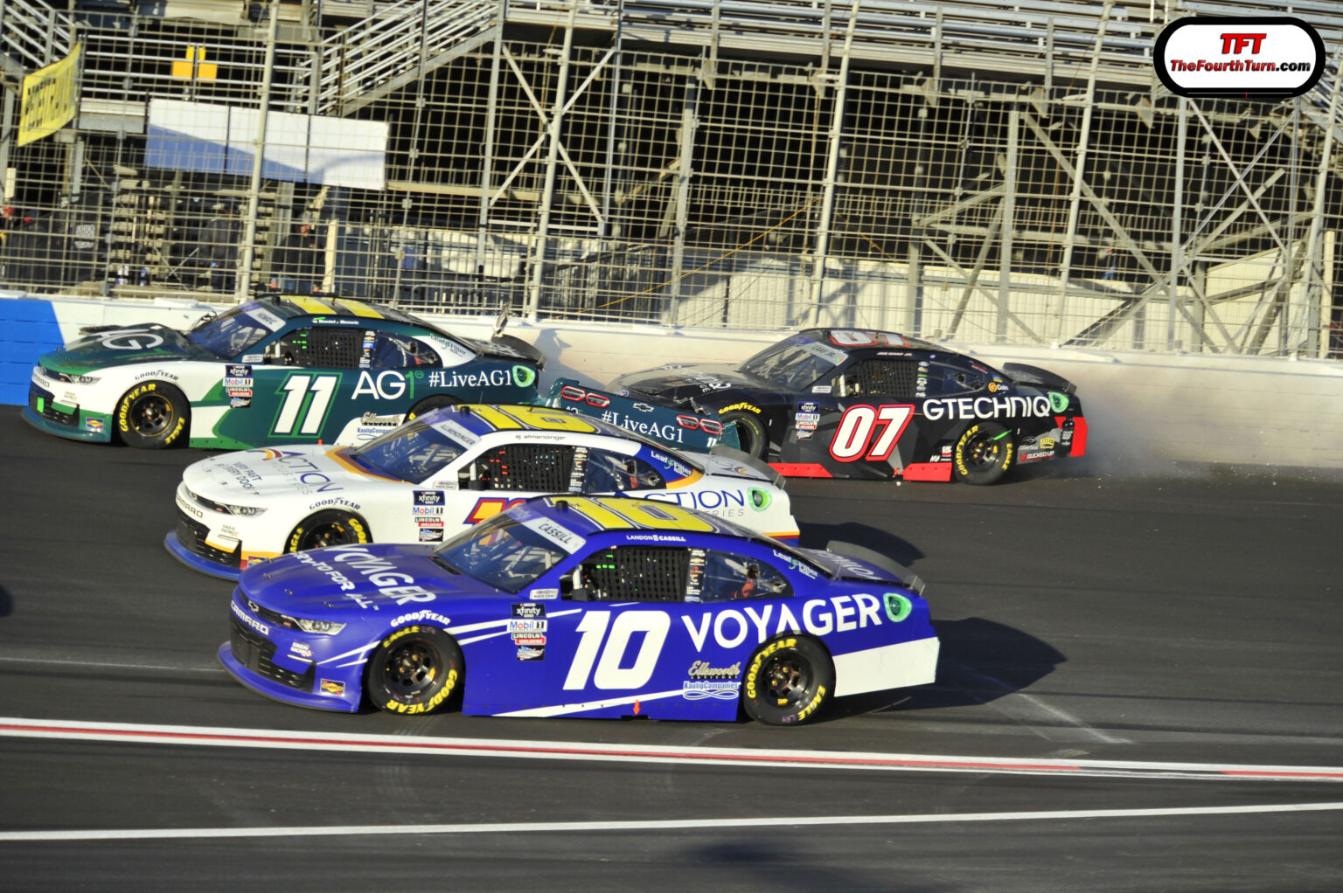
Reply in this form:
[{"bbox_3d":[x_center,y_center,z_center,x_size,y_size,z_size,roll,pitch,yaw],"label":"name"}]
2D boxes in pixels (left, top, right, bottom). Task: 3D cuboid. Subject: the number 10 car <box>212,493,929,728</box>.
[{"bbox_3d":[-0.676,1.082,30.158,5.010,1.310,1.940,3,9,-26],"label":"number 10 car"}]

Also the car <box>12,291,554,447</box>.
[{"bbox_3d":[-3.688,-0.715,41.132,4.950,1.310,1.940,3,9,-23],"label":"car"}]

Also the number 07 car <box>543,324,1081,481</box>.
[{"bbox_3d":[1.655,-0.448,43.609,5.010,1.310,1.940,2,9,-25],"label":"number 07 car"}]

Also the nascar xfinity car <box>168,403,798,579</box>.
[{"bbox_3d":[-1.548,0.384,34.380,5.010,1.310,1.940,3,9,-24],"label":"nascar xfinity car"}]

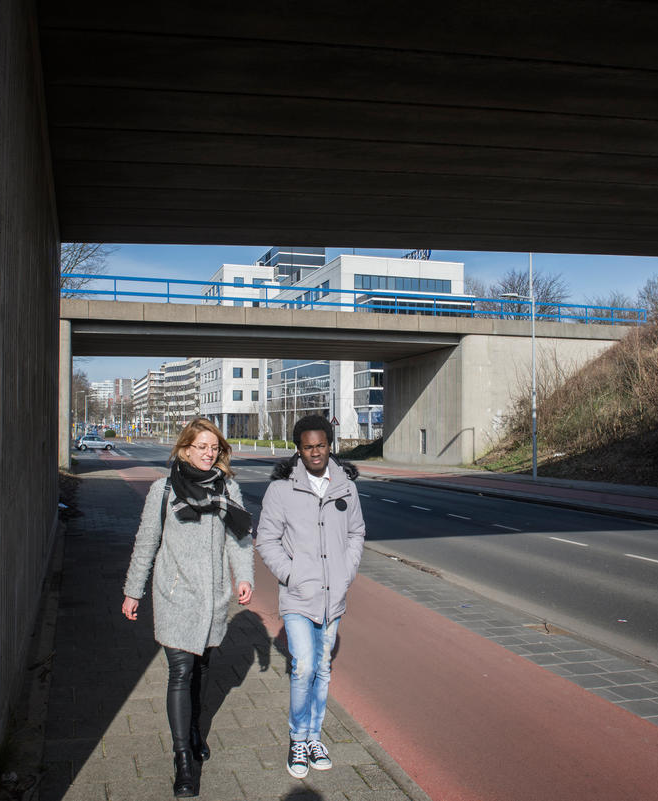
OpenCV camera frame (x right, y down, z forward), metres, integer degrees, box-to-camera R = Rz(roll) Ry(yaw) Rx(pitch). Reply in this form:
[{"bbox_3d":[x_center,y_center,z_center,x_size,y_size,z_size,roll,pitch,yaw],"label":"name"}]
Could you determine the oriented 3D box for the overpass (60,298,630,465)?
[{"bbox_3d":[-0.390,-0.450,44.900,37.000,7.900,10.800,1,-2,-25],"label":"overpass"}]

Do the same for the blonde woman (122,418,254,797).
[{"bbox_3d":[-0.710,0.952,3.940,0.590,1.725,0.530,1,-2,-16],"label":"blonde woman"}]

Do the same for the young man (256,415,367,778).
[{"bbox_3d":[-0.105,0.950,4.100,0.540,1.760,0.410,0,-2,-12],"label":"young man"}]

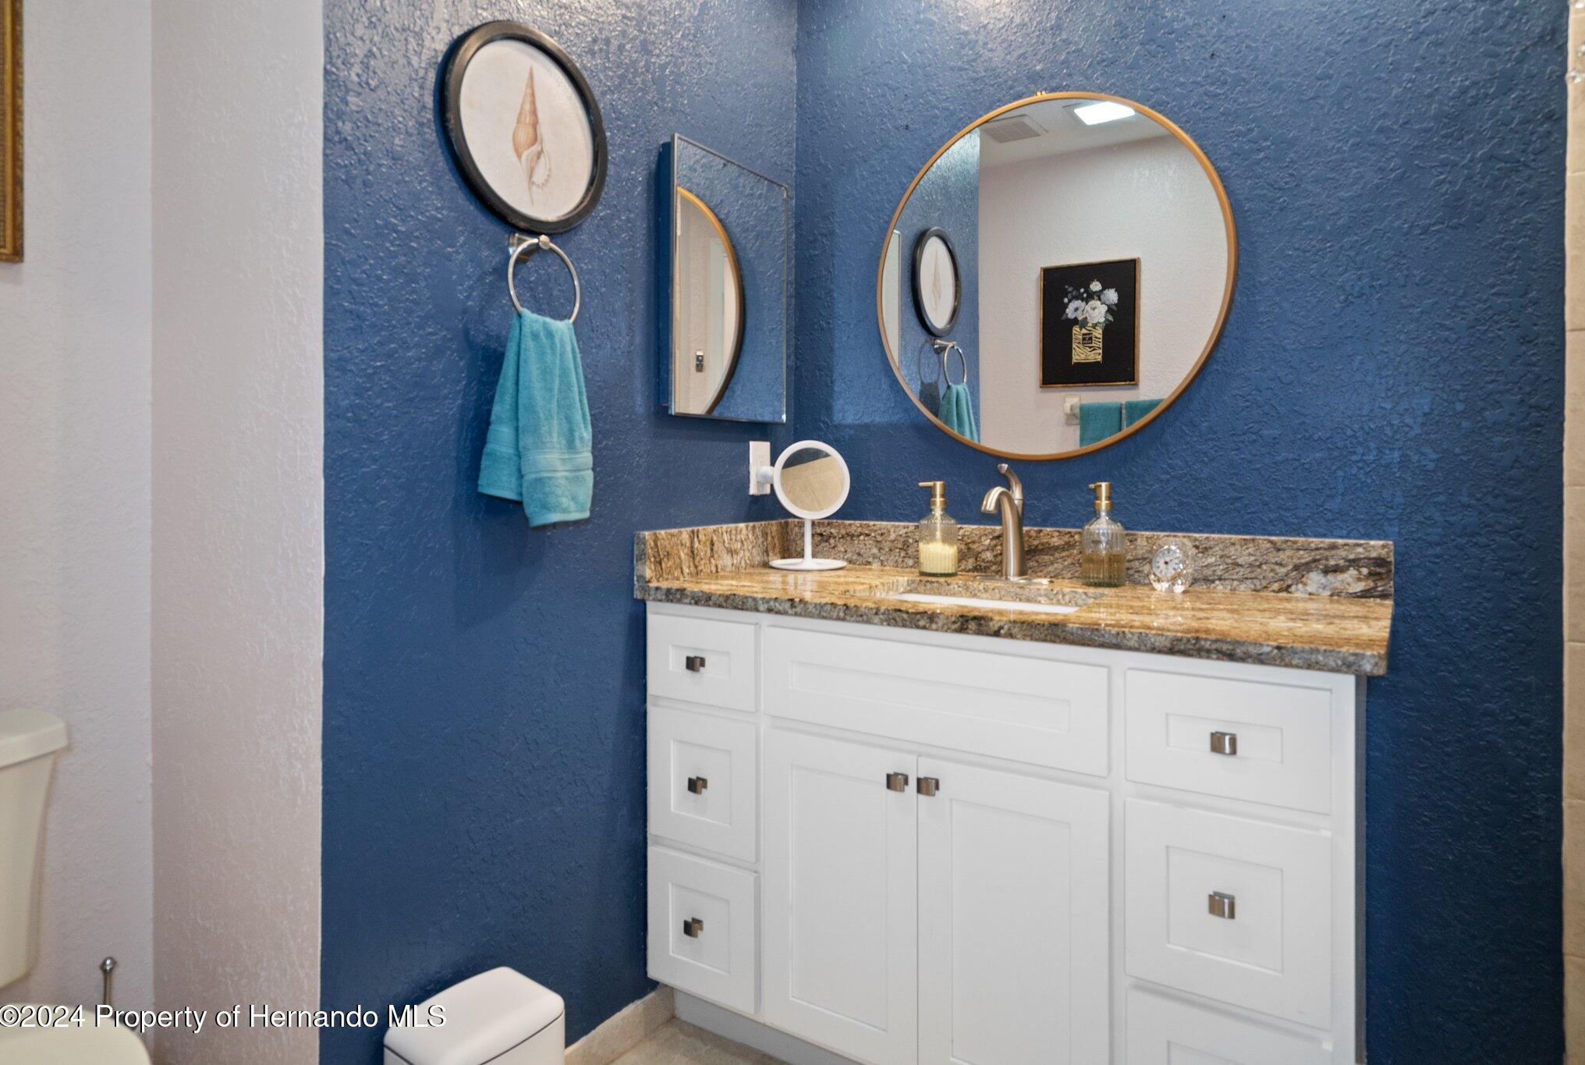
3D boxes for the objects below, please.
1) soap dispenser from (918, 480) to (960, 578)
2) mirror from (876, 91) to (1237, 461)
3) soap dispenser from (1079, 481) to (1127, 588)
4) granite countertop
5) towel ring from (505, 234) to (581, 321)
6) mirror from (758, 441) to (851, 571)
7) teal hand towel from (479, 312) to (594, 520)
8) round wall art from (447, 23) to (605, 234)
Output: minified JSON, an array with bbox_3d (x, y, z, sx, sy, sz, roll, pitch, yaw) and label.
[{"bbox_3d":[0.316,-0.009,1.932,0.096,0.208,0.087,-1,3,-20],"label":"soap dispenser"},{"bbox_3d":[0.508,-0.523,1.847,0.748,0.745,0.028,2,4,34],"label":"mirror"},{"bbox_3d":[0.606,0.003,1.734,0.096,0.208,0.087,-3,4,-42],"label":"soap dispenser"},{"bbox_3d":[0.364,0.073,1.653,1.245,0.134,0.565,2,4,34],"label":"granite countertop"},{"bbox_3d":[-0.433,-0.424,1.493,0.076,0.155,0.156,2,4,34],"label":"towel ring"},{"bbox_3d":[0.037,-0.059,2.056,0.185,0.294,0.175,0,3,-9],"label":"mirror"},{"bbox_3d":[-0.422,-0.184,1.479,0.075,0.355,0.192,2,4,34],"label":"teal hand towel"},{"bbox_3d":[-0.442,-0.682,1.508,0.026,0.335,0.340,2,4,34],"label":"round wall art"}]

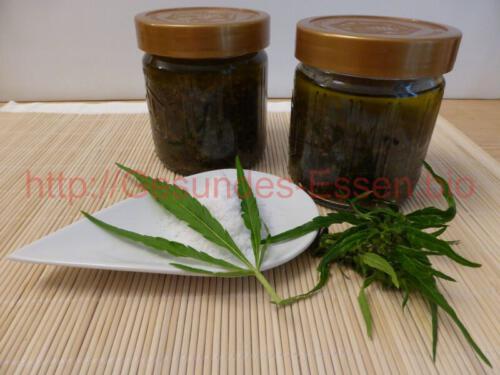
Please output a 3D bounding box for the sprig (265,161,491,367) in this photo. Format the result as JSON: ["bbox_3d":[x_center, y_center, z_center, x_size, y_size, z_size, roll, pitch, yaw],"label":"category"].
[{"bbox_3d":[0.060,0.021,0.170,0.106,0.042,0.118,0,33,0],"label":"sprig"}]

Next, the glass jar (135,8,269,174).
[{"bbox_3d":[-0.030,-0.069,0.259,0.086,0.098,0.086,0,33,0],"label":"glass jar"}]

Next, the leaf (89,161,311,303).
[{"bbox_3d":[-0.027,0.013,0.191,0.127,0.025,0.095,28,42,36],"label":"leaf"}]

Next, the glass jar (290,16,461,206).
[{"bbox_3d":[0.069,-0.047,0.226,0.086,0.098,0.086,0,33,0],"label":"glass jar"}]

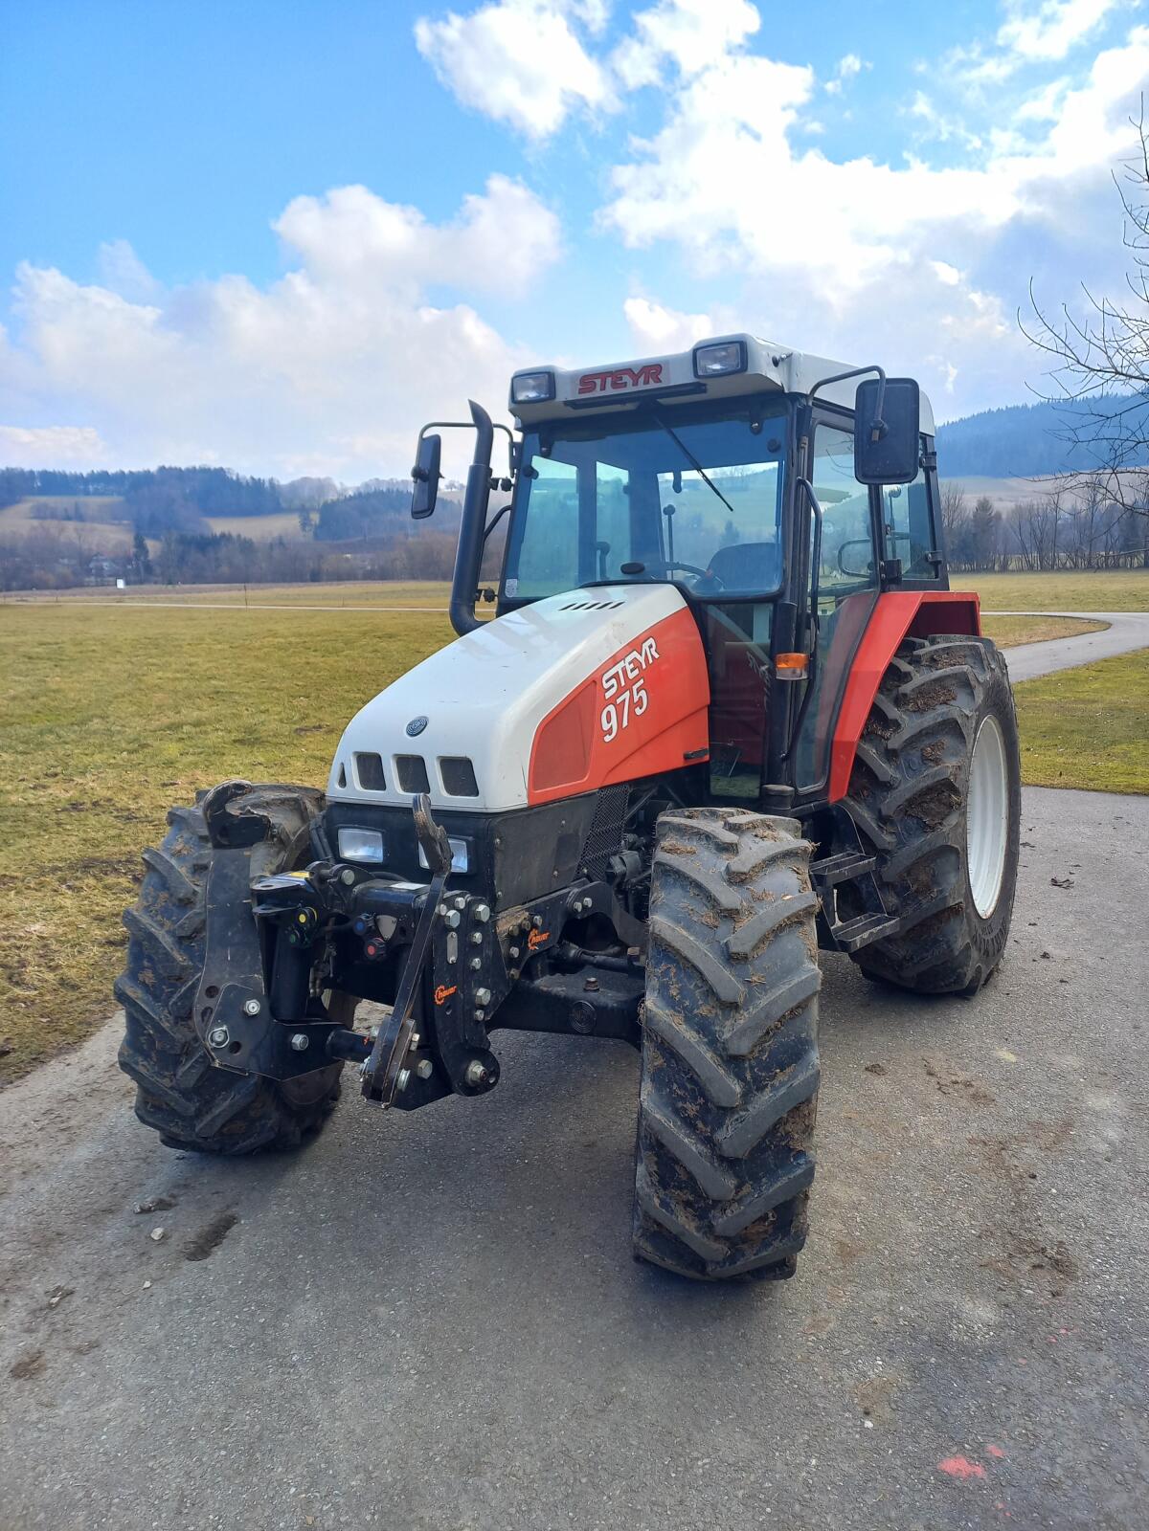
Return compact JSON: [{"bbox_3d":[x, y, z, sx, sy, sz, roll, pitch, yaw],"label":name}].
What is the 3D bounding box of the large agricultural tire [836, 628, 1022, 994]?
[{"bbox_3d":[1.613,0.212,4.920,0.465,1.560,1.560,3,10,30],"label":"large agricultural tire"}]

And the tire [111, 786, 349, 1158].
[{"bbox_3d":[-1.080,0.674,3.820,0.390,1.210,1.210,-1,9,9],"label":"tire"}]

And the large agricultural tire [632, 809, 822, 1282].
[{"bbox_3d":[0.385,0.731,2.980,0.390,1.215,1.215,-1,9,5],"label":"large agricultural tire"}]

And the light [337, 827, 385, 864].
[{"bbox_3d":[-0.603,0.230,3.230,0.170,0.095,0.090,3,10,30],"label":"light"}]

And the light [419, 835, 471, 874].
[{"bbox_3d":[-0.347,0.244,3.085,0.170,0.095,0.090,3,10,30],"label":"light"}]

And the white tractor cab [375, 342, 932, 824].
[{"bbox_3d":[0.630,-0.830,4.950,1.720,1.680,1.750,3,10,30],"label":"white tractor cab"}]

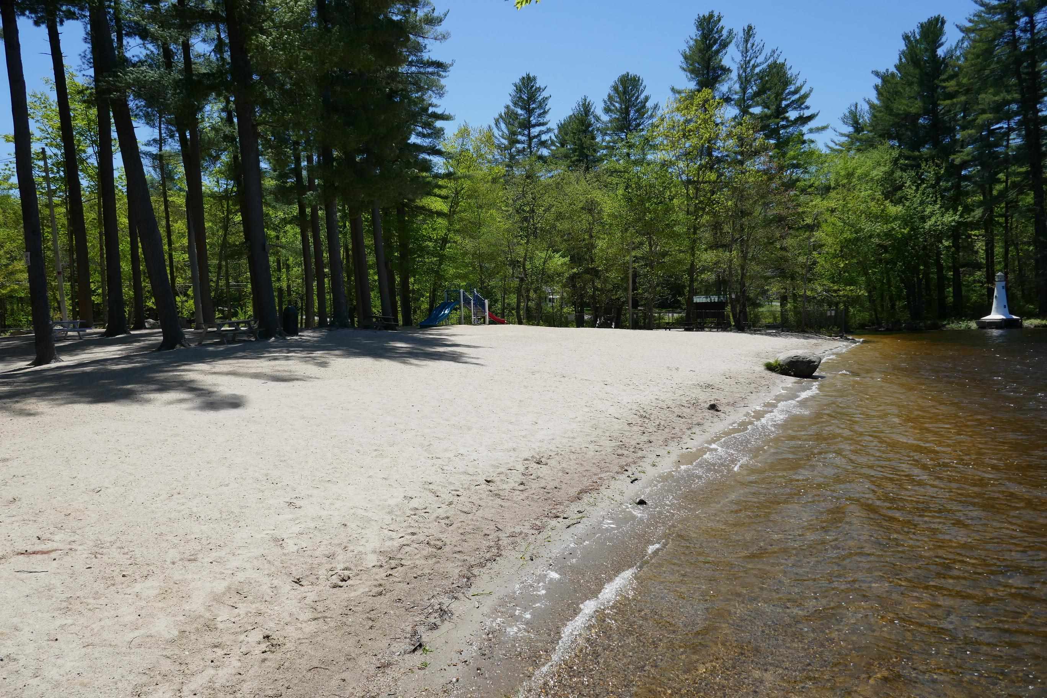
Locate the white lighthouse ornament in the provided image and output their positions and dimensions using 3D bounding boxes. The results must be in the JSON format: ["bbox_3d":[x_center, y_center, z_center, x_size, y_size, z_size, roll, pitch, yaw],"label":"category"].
[{"bbox_3d":[25.516,-2.590,39.000,2.200,3.000,2.200,2,5,34],"label":"white lighthouse ornament"}]

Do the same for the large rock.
[{"bbox_3d":[6.068,0.353,16.100,1.020,0.600,0.850,1,4,22],"label":"large rock"}]

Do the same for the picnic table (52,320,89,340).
[{"bbox_3d":[-18.885,-0.743,30.000,1.500,0.750,1.850,3,5,40],"label":"picnic table"}]

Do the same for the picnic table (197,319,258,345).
[{"bbox_3d":[-10.951,-0.644,27.000,1.500,0.760,2.150,2,5,33],"label":"picnic table"}]

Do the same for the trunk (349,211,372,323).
[{"bbox_3d":[-8.695,-4.241,38.794,0.660,6.140,0.600,-5,4,-12],"label":"trunk"}]

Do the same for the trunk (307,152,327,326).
[{"bbox_3d":[-10.999,-5.797,38.688,0.420,9.260,0.420,-4,4,-15],"label":"trunk"}]

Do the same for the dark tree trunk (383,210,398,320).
[{"bbox_3d":[-7.842,-4.867,42.769,0.450,6.860,0.450,-4,4,-10],"label":"dark tree trunk"}]

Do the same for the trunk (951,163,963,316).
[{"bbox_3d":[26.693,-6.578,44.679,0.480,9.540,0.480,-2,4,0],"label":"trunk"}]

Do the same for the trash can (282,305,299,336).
[{"bbox_3d":[-9.273,-1.120,29.000,0.600,1.180,0.600,-2,4,-18],"label":"trash can"}]

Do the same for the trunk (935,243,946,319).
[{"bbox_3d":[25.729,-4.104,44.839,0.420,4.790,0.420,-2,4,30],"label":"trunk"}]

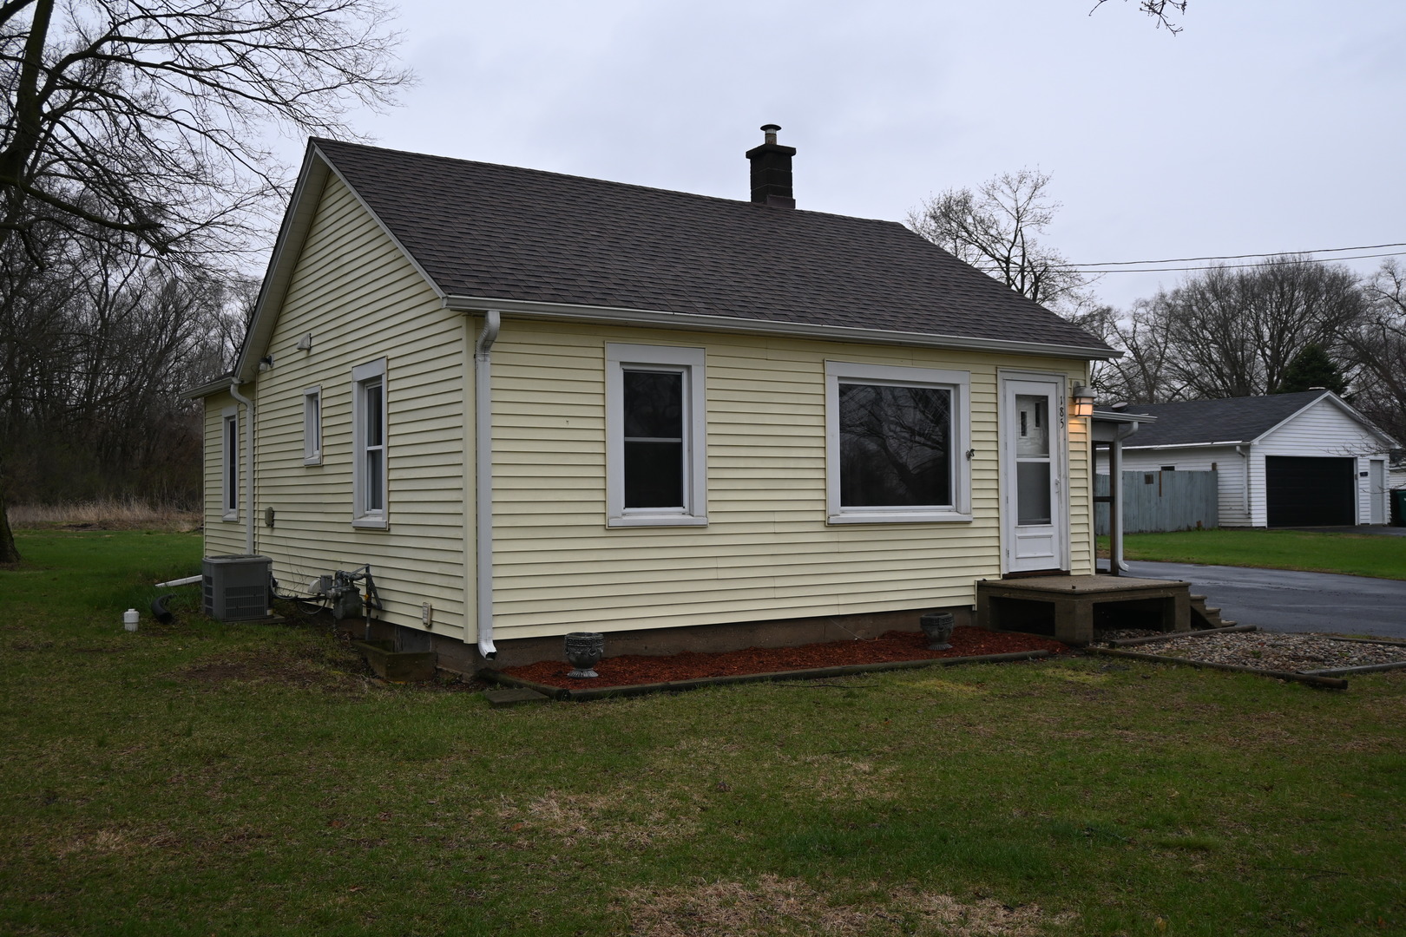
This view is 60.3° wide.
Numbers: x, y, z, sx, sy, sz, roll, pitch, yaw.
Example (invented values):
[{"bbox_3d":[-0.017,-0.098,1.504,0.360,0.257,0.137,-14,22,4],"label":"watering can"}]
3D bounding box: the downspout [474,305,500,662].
[{"bbox_3d":[-1.693,0.132,9.547,0.100,2.713,0.255,1,-2,-34],"label":"downspout"}]

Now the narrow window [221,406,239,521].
[{"bbox_3d":[-6.492,-0.069,16.726,0.100,1.620,0.920,1,-2,-34],"label":"narrow window"}]

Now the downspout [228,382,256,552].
[{"bbox_3d":[-5.898,0.142,15.523,0.295,2.540,0.110,1,-2,-34],"label":"downspout"}]

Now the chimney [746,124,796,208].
[{"bbox_3d":[0.905,-3.958,15.961,0.470,1.187,0.480,1,-2,-34],"label":"chimney"}]

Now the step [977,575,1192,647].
[{"bbox_3d":[4.002,1.456,12.700,1.830,0.565,1.250,1,-2,-34],"label":"step"}]

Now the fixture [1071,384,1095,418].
[{"bbox_3d":[4.288,-0.764,13.598,0.220,0.395,0.180,1,-2,-34],"label":"fixture"}]

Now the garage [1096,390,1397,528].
[{"bbox_3d":[16.485,-0.210,40.698,8.490,4.130,9.650,1,-2,-34],"label":"garage"}]

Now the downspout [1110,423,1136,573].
[{"bbox_3d":[6.565,0.456,18.674,0.090,2.255,0.380,1,-2,-34],"label":"downspout"}]

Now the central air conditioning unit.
[{"bbox_3d":[-5.251,1.336,13.655,0.620,0.660,0.620,1,-2,-34],"label":"central air conditioning unit"}]

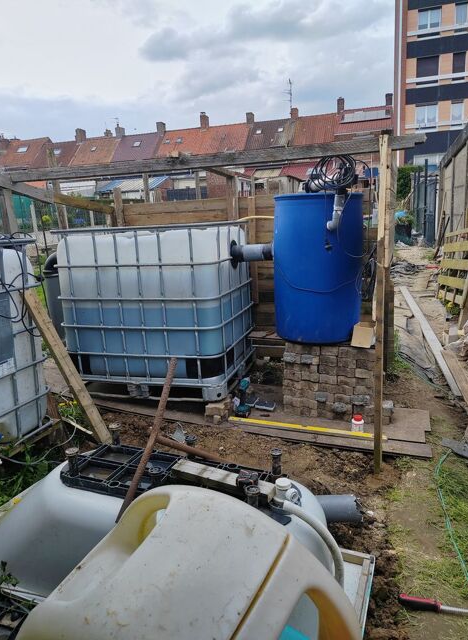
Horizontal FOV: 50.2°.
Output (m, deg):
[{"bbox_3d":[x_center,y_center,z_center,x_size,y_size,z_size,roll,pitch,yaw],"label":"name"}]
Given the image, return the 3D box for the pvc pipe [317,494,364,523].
[{"bbox_3d":[0.477,0.858,2.280,0.230,0.115,0.115,-1,13,8],"label":"pvc pipe"}]

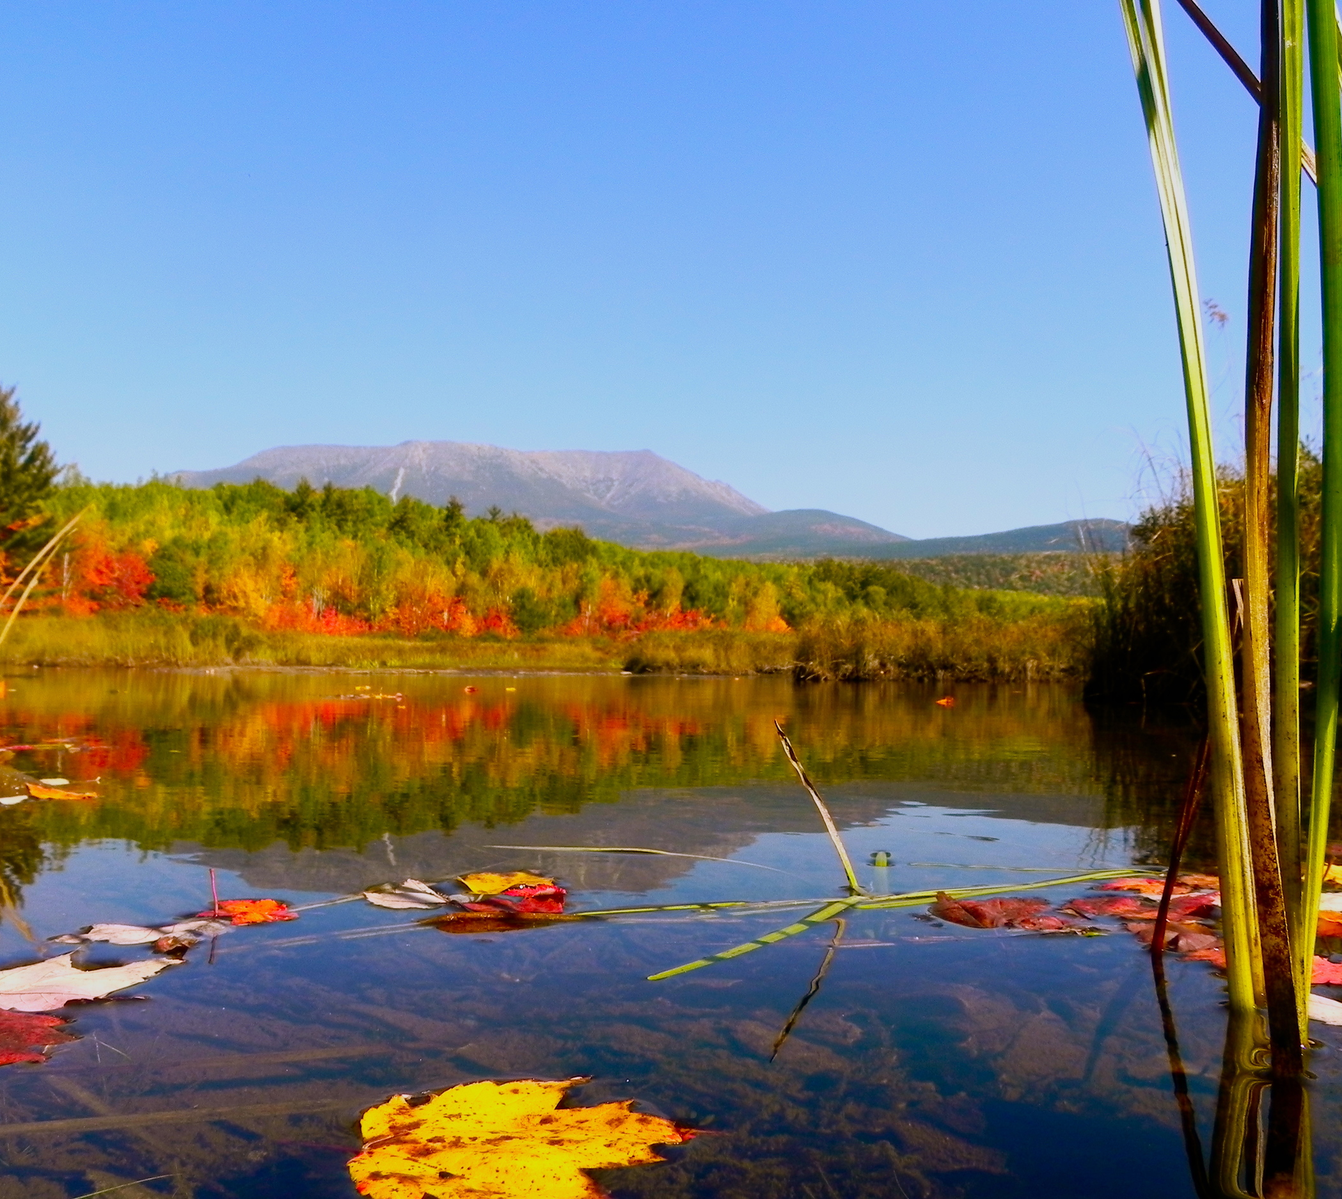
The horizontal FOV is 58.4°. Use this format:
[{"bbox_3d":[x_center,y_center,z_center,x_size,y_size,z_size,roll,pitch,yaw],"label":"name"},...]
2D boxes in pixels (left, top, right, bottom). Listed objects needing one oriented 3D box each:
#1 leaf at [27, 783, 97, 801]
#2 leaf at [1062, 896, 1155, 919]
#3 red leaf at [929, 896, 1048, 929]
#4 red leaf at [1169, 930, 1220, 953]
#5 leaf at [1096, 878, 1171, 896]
[{"bbox_3d":[-0.650,0.200,1.262,0.077,0.015,0.059,0,-3,0],"label":"leaf"},{"bbox_3d":[0.255,0.177,0.705,0.053,0.011,0.059,0,-3,0],"label":"leaf"},{"bbox_3d":[0.184,0.175,0.688,0.076,0.011,0.073,0,-3,0],"label":"red leaf"},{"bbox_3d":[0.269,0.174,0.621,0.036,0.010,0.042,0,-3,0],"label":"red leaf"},{"bbox_3d":[0.303,0.182,0.768,0.059,0.010,0.056,0,-3,0],"label":"leaf"}]

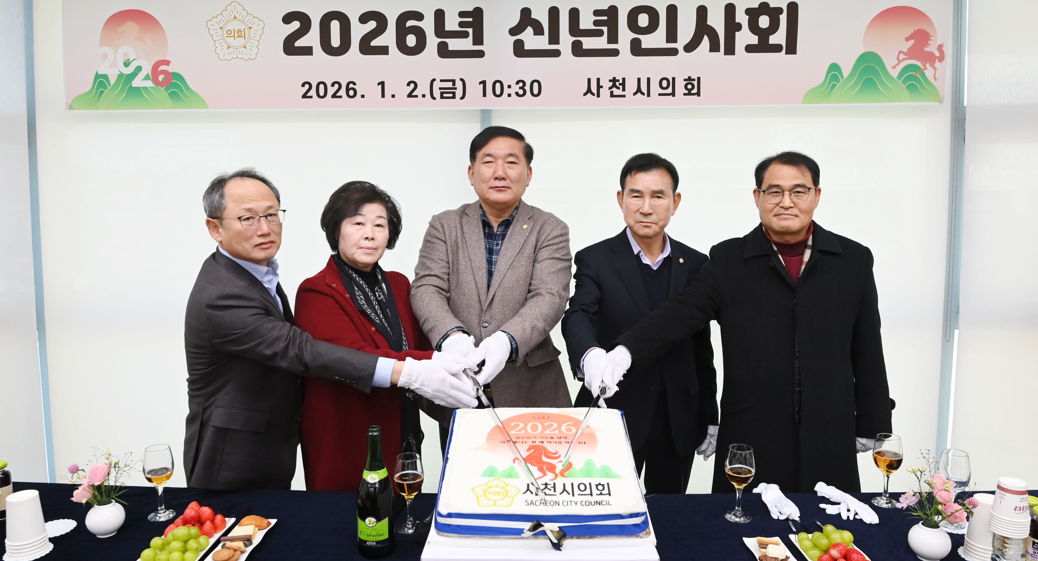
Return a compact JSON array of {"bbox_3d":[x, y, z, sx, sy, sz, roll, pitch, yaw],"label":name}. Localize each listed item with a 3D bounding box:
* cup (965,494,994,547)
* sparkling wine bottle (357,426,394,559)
[{"bbox_3d":[1.091,0.558,1.412,0.077,0.100,0.077,0,5,0],"label":"cup"},{"bbox_3d":[-0.344,0.498,1.442,0.085,0.298,0.085,0,3,-3],"label":"sparkling wine bottle"}]

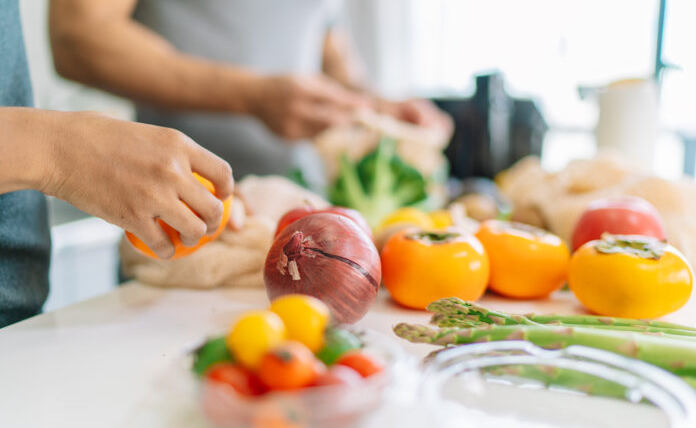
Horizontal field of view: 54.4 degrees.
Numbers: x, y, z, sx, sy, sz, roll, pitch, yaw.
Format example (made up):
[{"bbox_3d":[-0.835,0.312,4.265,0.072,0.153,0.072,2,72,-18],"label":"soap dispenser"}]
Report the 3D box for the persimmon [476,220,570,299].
[{"bbox_3d":[0.131,0.035,0.518,0.075,0.057,0.075,12,9,0],"label":"persimmon"}]

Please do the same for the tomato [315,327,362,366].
[{"bbox_3d":[-0.005,0.067,0.325,0.026,0.025,0.026,0,9,0],"label":"tomato"}]

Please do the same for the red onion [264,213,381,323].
[{"bbox_3d":[-0.017,0.037,0.460,0.078,0.078,0.078,31,0,33],"label":"red onion"}]

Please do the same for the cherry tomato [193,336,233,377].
[{"bbox_3d":[-0.065,0.075,0.342,0.028,0.028,0.028,0,10,0],"label":"cherry tomato"}]

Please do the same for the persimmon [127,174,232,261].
[{"bbox_3d":[-0.119,0.000,0.476,0.079,0.058,0.079,-25,6,0],"label":"persimmon"}]

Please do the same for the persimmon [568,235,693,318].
[{"bbox_3d":[0.196,0.044,0.472,0.081,0.056,0.081,6,9,0],"label":"persimmon"}]

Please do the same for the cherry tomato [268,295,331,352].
[{"bbox_3d":[-0.024,0.056,0.344,0.029,0.029,0.029,0,10,0],"label":"cherry tomato"}]

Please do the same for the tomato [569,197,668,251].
[{"bbox_3d":[0.227,0.021,0.570,0.077,0.069,0.077,0,9,0],"label":"tomato"}]

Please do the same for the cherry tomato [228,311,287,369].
[{"bbox_3d":[-0.044,0.061,0.327,0.028,0.028,0.028,0,10,0],"label":"cherry tomato"}]

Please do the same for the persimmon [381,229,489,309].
[{"bbox_3d":[0.062,0.040,0.488,0.077,0.058,0.077,0,10,0],"label":"persimmon"}]

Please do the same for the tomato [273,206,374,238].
[{"bbox_3d":[-0.021,0.025,0.565,0.081,0.064,0.081,0,9,0],"label":"tomato"}]

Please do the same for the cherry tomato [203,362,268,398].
[{"bbox_3d":[-0.052,0.081,0.313,0.028,0.028,0.028,0,10,0],"label":"cherry tomato"}]

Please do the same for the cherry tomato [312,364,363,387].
[{"bbox_3d":[-0.005,0.077,0.298,0.025,0.024,0.025,0,9,0],"label":"cherry tomato"}]

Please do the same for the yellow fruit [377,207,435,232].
[{"bbox_3d":[0.056,0.019,0.650,0.055,0.050,0.055,0,9,0],"label":"yellow fruit"}]

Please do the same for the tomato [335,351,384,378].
[{"bbox_3d":[0.005,0.081,0.338,0.028,0.028,0.028,0,10,0],"label":"tomato"}]

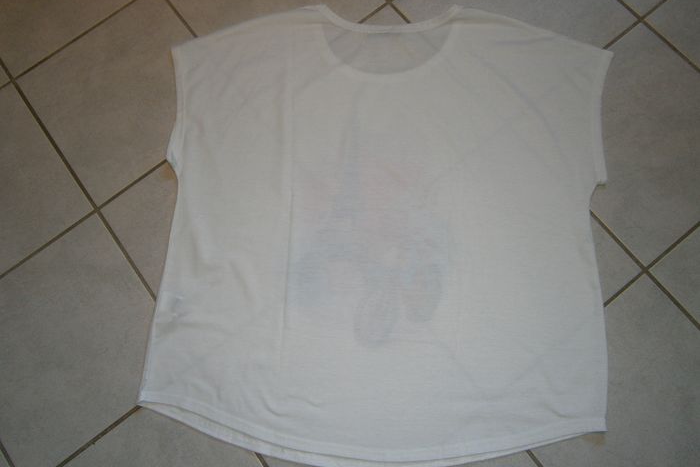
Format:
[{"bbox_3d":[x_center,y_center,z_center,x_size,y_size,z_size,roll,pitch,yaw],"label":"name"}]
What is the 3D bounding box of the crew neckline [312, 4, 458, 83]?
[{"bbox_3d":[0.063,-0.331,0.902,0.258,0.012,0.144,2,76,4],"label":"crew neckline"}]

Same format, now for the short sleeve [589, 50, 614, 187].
[{"bbox_3d":[0.401,-0.191,0.843,0.038,0.015,0.238,7,76,6],"label":"short sleeve"}]

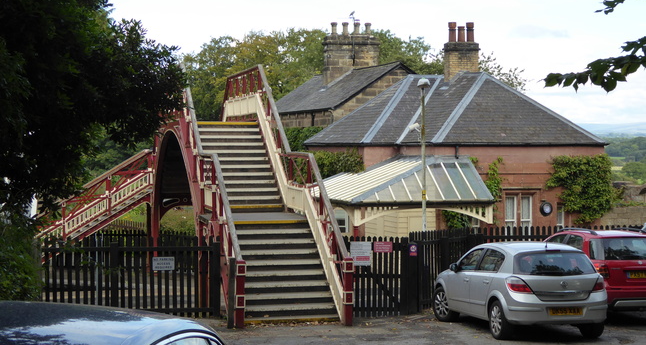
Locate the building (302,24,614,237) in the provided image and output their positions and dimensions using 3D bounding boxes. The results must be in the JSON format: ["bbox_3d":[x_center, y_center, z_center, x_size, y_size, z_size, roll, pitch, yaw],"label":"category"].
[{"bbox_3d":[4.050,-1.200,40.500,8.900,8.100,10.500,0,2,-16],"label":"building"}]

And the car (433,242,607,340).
[{"bbox_3d":[3.170,1.880,18.930,1.770,1.460,4.250,0,1,-12],"label":"car"}]

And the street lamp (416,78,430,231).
[{"bbox_3d":[1.920,0.370,21.600,0.260,4.300,0.500,0,2,-14],"label":"street lamp"}]

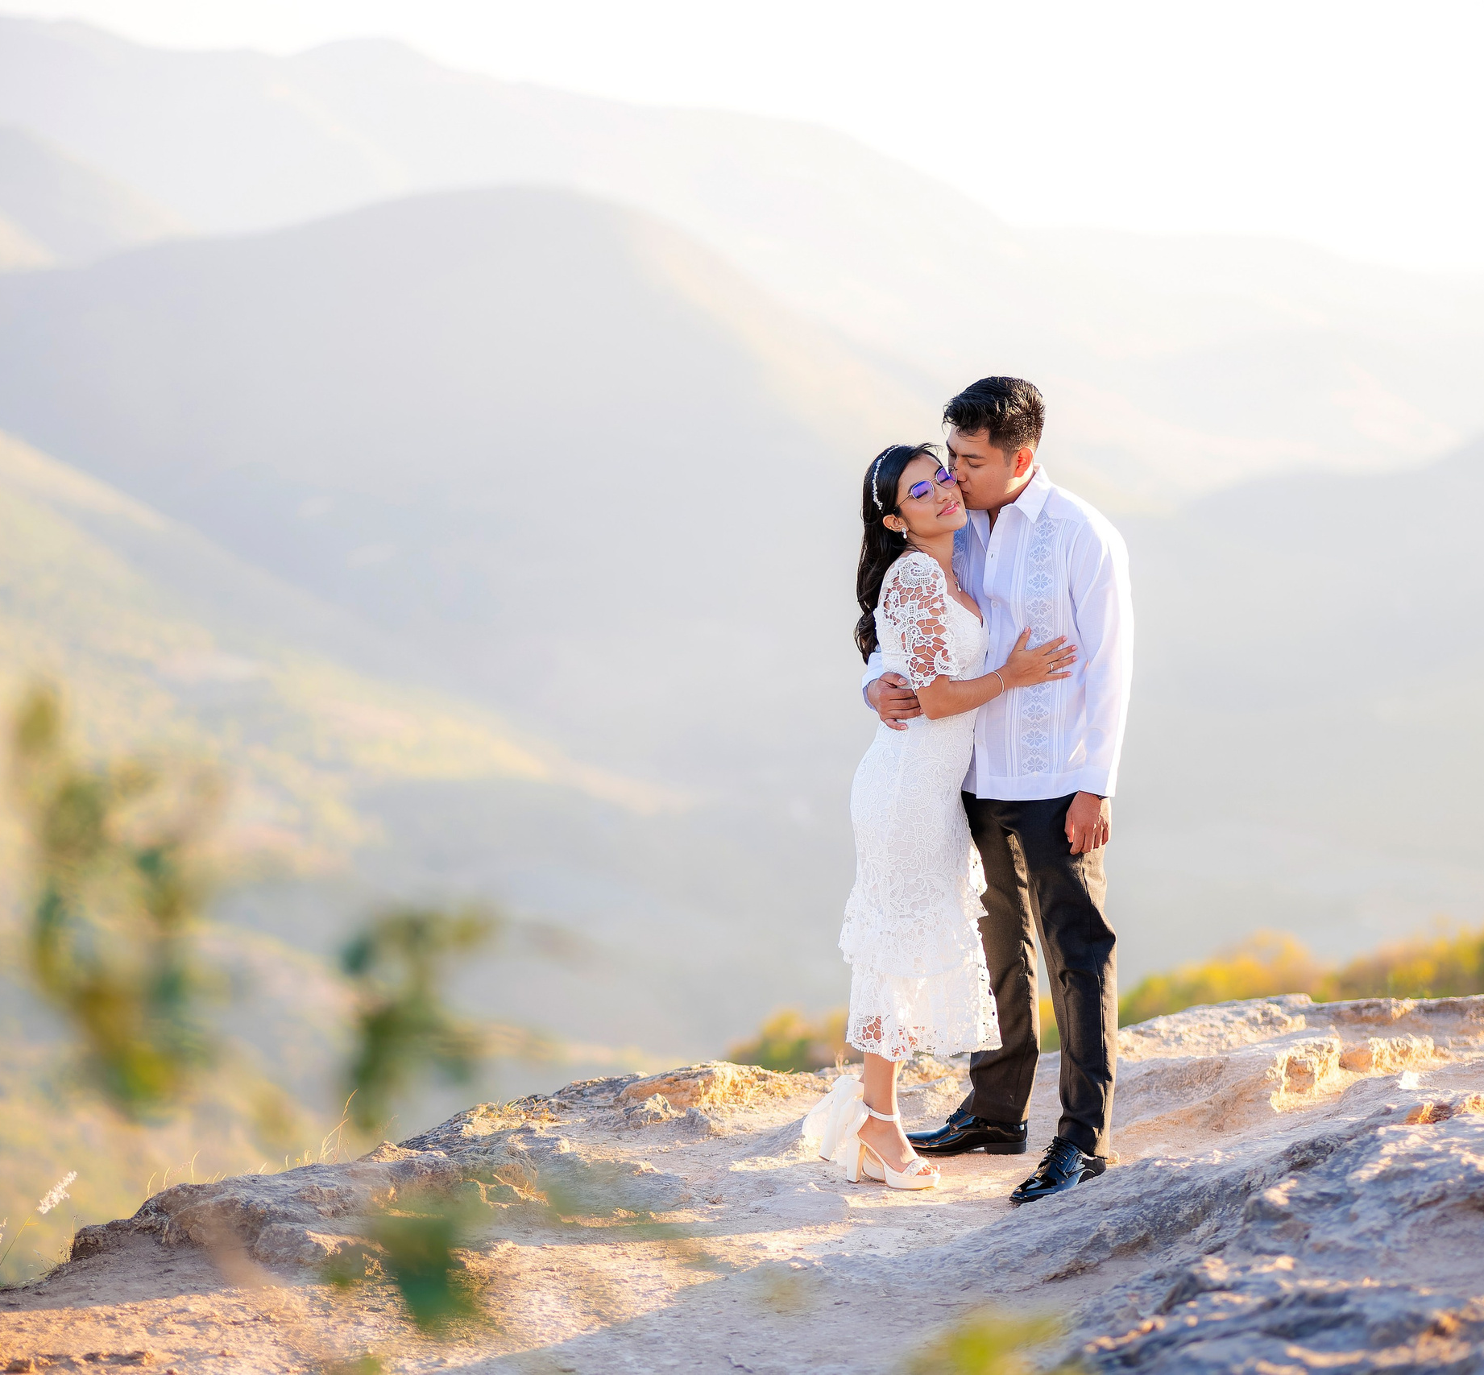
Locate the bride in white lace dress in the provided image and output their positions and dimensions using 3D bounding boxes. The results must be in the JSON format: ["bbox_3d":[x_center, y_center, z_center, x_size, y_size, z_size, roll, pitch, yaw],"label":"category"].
[{"bbox_3d":[0.419,0.272,10.330,0.560,1.570,0.460,1,3,24],"label":"bride in white lace dress"}]

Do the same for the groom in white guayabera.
[{"bbox_3d":[0.562,0.214,10.380,0.620,1.730,0.480,3,4,41],"label":"groom in white guayabera"}]

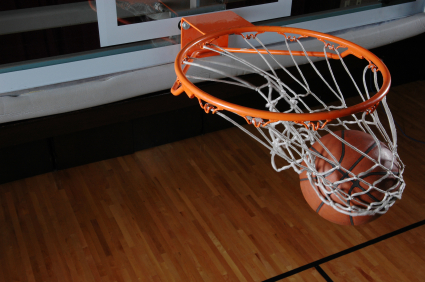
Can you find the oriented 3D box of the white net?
[{"bbox_3d":[0.180,-0.017,1.313,0.500,0.353,0.495,1,32,-1],"label":"white net"}]

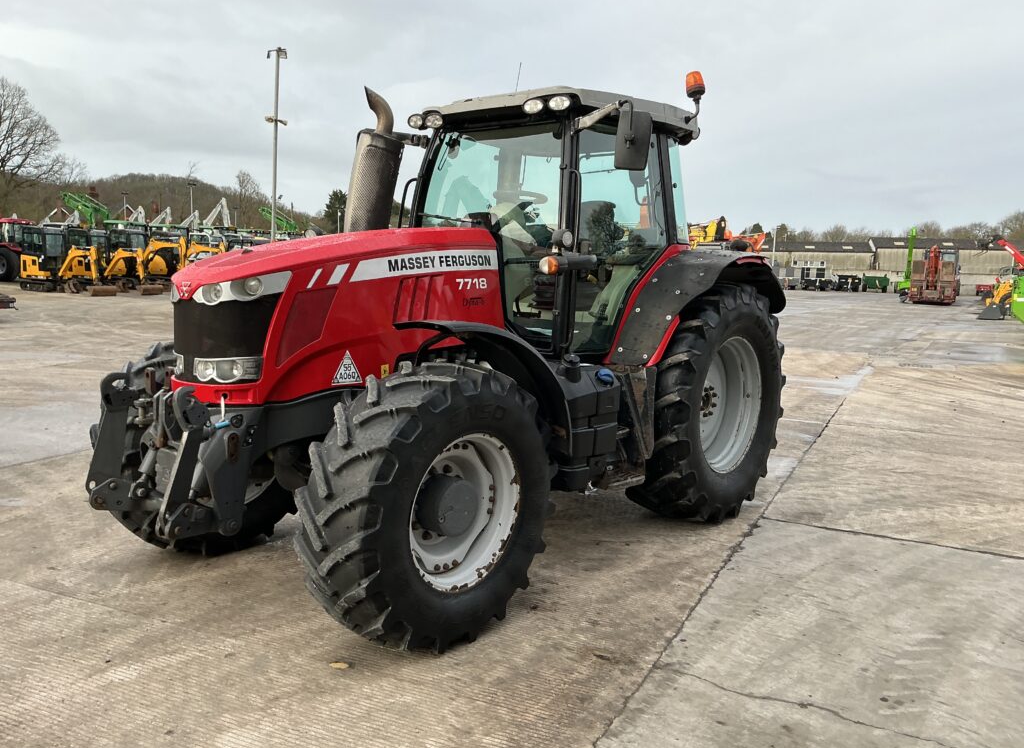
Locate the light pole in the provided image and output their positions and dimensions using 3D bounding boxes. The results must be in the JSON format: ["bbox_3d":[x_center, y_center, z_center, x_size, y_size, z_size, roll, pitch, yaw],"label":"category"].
[{"bbox_3d":[-10.314,-8.833,36.159,0.950,10.290,0.550,-2,9,-24],"label":"light pole"}]

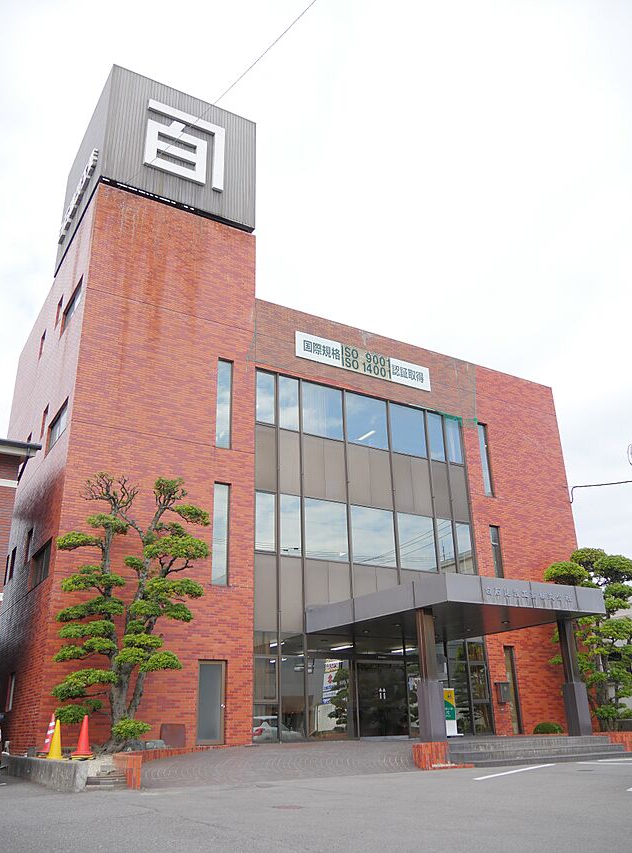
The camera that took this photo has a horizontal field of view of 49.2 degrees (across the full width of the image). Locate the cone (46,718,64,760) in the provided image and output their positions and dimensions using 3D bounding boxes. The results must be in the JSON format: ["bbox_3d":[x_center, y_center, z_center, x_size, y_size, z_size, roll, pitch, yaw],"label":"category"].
[{"bbox_3d":[-5.145,6.213,13.717,0.350,0.690,0.350,6,-23,-18],"label":"cone"}]

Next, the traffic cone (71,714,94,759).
[{"bbox_3d":[-4.518,6.037,13.460,0.380,0.740,0.380,5,-22,-16],"label":"traffic cone"}]

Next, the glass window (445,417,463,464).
[{"bbox_3d":[4.816,0.503,24.346,0.651,1.681,0.100,11,-23,-28],"label":"glass window"}]

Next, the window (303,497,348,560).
[{"bbox_3d":[0.349,3.239,21.561,1.600,1.890,0.100,12,-27,-29],"label":"window"}]

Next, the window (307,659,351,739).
[{"bbox_3d":[0.317,7.431,18.941,1.371,2.004,0.100,11,-23,-28],"label":"window"}]

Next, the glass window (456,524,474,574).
[{"bbox_3d":[5.280,4.346,24.387,0.700,1.840,0.100,12,-27,-29],"label":"glass window"}]

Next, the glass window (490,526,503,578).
[{"bbox_3d":[6.340,4.806,23.771,0.420,2.772,0.100,12,-25,-30],"label":"glass window"}]

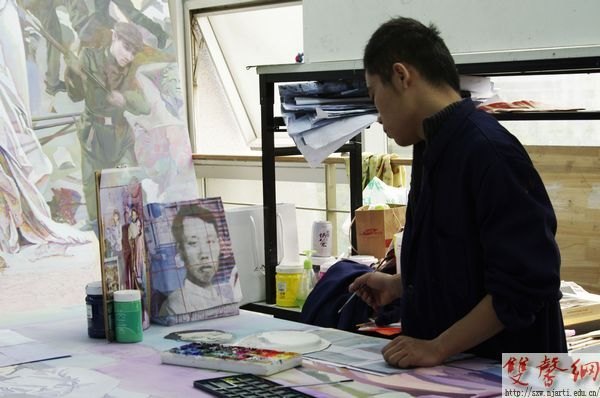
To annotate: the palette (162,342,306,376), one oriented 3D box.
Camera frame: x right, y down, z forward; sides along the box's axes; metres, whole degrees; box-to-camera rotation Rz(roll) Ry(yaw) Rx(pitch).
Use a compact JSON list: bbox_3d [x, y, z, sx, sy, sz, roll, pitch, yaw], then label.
[{"bbox_3d":[-0.137,0.317,2.467,0.266,0.021,0.111,2,6,35],"label":"palette"}]

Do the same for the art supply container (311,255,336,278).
[{"bbox_3d":[0.074,0.247,4.000,0.081,0.116,0.081,-2,5,0],"label":"art supply container"}]

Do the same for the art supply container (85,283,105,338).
[{"bbox_3d":[-0.440,0.248,2.800,0.078,0.116,0.078,-2,5,0],"label":"art supply container"}]

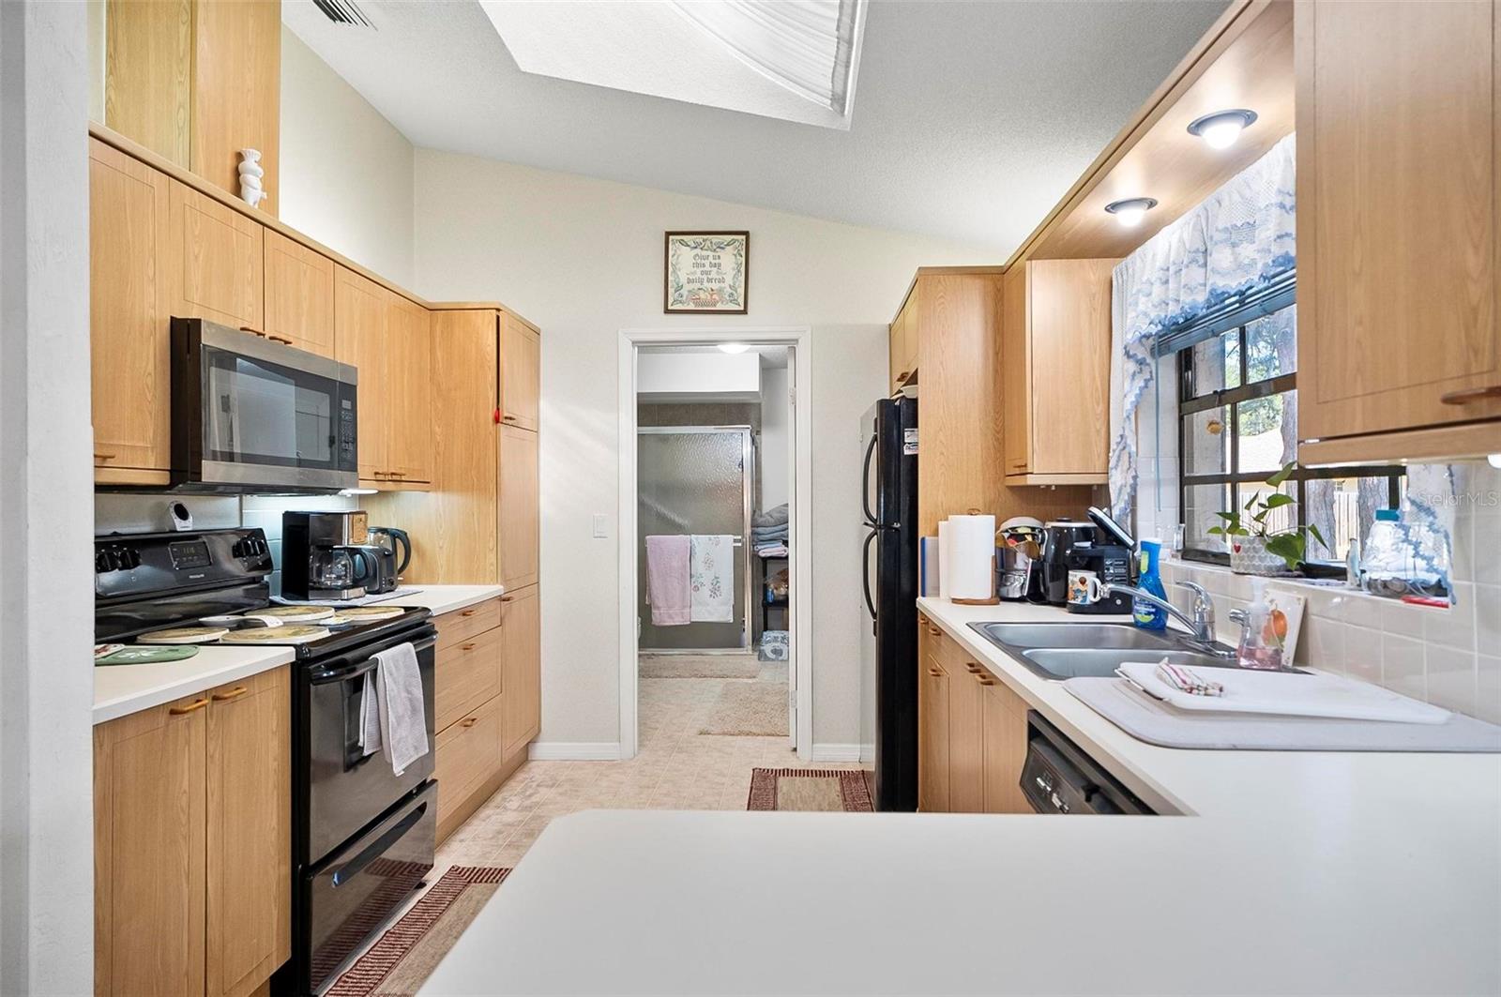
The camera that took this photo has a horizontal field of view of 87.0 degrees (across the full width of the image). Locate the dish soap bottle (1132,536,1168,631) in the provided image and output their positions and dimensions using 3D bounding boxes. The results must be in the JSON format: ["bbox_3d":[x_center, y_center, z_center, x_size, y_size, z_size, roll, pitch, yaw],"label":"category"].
[{"bbox_3d":[1.143,0.241,2.273,0.056,0.255,0.087,0,0,-30],"label":"dish soap bottle"}]

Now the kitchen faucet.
[{"bbox_3d":[1.034,0.284,1.968,0.296,0.162,0.255,0,0,3],"label":"kitchen faucet"}]

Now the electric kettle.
[{"bbox_3d":[-1.533,0.251,3.318,0.230,0.257,0.168,0,0,3],"label":"electric kettle"}]

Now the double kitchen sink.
[{"bbox_3d":[0.906,0.456,1.959,0.571,0.184,0.785,0,0,3],"label":"double kitchen sink"}]

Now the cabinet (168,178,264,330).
[{"bbox_3d":[-1.642,-0.643,2.226,0.316,0.367,0.363,0,0,3],"label":"cabinet"}]

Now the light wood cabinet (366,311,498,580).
[{"bbox_3d":[-1.395,-0.230,3.747,0.632,1.225,0.547,0,0,3],"label":"light wood cabinet"}]

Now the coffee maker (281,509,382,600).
[{"bbox_3d":[-1.598,0.216,3.023,0.286,0.325,0.173,0,0,3],"label":"coffee maker"}]

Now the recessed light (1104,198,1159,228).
[{"bbox_3d":[1.066,-0.801,2.220,0.126,0.060,0.125,0,0,3],"label":"recessed light"}]

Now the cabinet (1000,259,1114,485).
[{"bbox_3d":[1.089,-0.434,2.764,0.321,0.770,0.275,0,0,3],"label":"cabinet"}]

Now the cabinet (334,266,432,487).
[{"bbox_3d":[-1.601,-0.426,3.152,0.327,0.788,0.734,0,0,3],"label":"cabinet"}]

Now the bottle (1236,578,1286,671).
[{"bbox_3d":[1.137,0.275,1.784,0.085,0.205,0.095,0,0,-42],"label":"bottle"}]

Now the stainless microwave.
[{"bbox_3d":[-1.587,-0.242,2.406,0.403,0.433,0.724,0,0,3],"label":"stainless microwave"}]

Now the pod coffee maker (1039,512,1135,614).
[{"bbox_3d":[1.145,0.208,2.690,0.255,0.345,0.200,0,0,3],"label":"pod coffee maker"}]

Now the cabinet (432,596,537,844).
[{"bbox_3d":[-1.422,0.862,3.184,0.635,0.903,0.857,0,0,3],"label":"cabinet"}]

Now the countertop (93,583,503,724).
[{"bbox_3d":[-1.470,0.406,2.467,0.658,0.032,2.081,0,0,3],"label":"countertop"}]

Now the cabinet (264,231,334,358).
[{"bbox_3d":[-1.621,-0.642,2.591,0.316,0.367,0.368,0,0,3],"label":"cabinet"}]

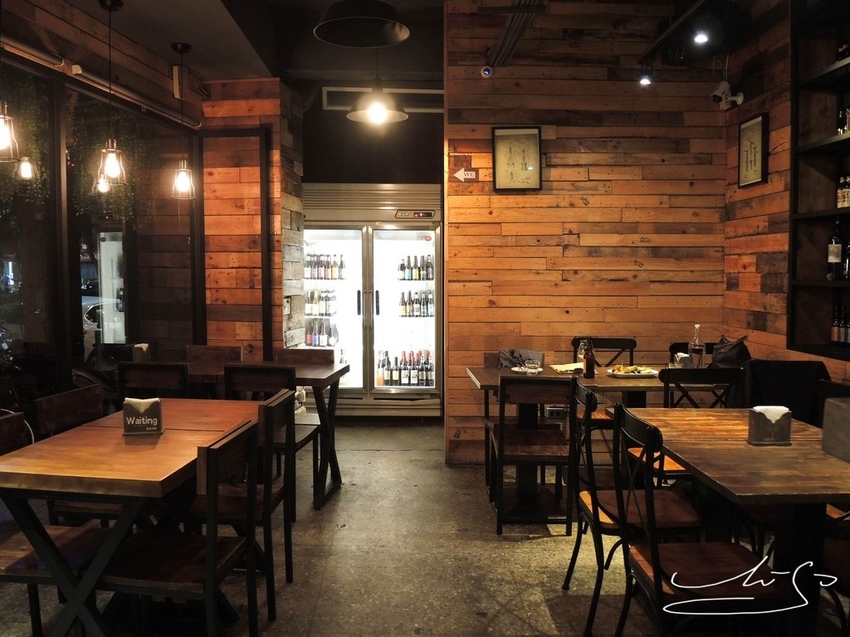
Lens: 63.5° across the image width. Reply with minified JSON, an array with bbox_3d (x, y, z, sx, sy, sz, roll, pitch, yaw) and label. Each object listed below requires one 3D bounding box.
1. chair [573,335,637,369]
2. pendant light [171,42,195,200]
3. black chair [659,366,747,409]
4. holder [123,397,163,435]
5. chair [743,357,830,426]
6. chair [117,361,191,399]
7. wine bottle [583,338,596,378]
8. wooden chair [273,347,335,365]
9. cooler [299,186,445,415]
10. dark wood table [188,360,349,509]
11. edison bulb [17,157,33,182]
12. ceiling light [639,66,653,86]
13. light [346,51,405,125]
[{"bbox_3d":[1.242,0.602,4.492,0.450,0.890,0.490,0,4,-3],"label":"chair"},{"bbox_3d":[-1.585,-1.280,4.466,0.150,0.998,0.150,0,4,7],"label":"pendant light"},{"bbox_3d":[1.239,0.657,3.318,0.430,0.885,0.470,0,4,-2],"label":"black chair"},{"bbox_3d":[-1.047,0.362,2.575,0.142,0.134,0.075,-1,4,-11],"label":"holder"},{"bbox_3d":[1.752,0.632,3.552,0.440,0.900,0.480,0,4,-2],"label":"chair"},{"bbox_3d":[-1.463,0.647,4.012,0.400,0.825,0.460,0,4,7],"label":"chair"},{"bbox_3d":[0.943,0.225,3.934,0.062,0.219,0.062,0,4,-3],"label":"wine bottle"},{"bbox_3d":[-0.858,0.632,4.560,0.420,0.820,0.460,0,4,7],"label":"wooden chair"},{"bbox_3d":[-0.498,-0.150,6.376,1.281,2.071,0.740,0,4,0],"label":"cooler"},{"bbox_3d":[-1.171,0.689,4.244,1.300,0.750,0.592,0,4,7],"label":"dark wood table"},{"bbox_3d":[-2.006,-0.749,3.456,0.070,0.109,0.070,0,4,7],"label":"edison bulb"},{"bbox_3d":[1.303,-1.433,4.061,0.080,0.110,0.080,0,4,-2],"label":"ceiling light"},{"bbox_3d":[-0.282,-1.352,4.016,0.370,0.418,0.370,0,4,-2],"label":"light"}]

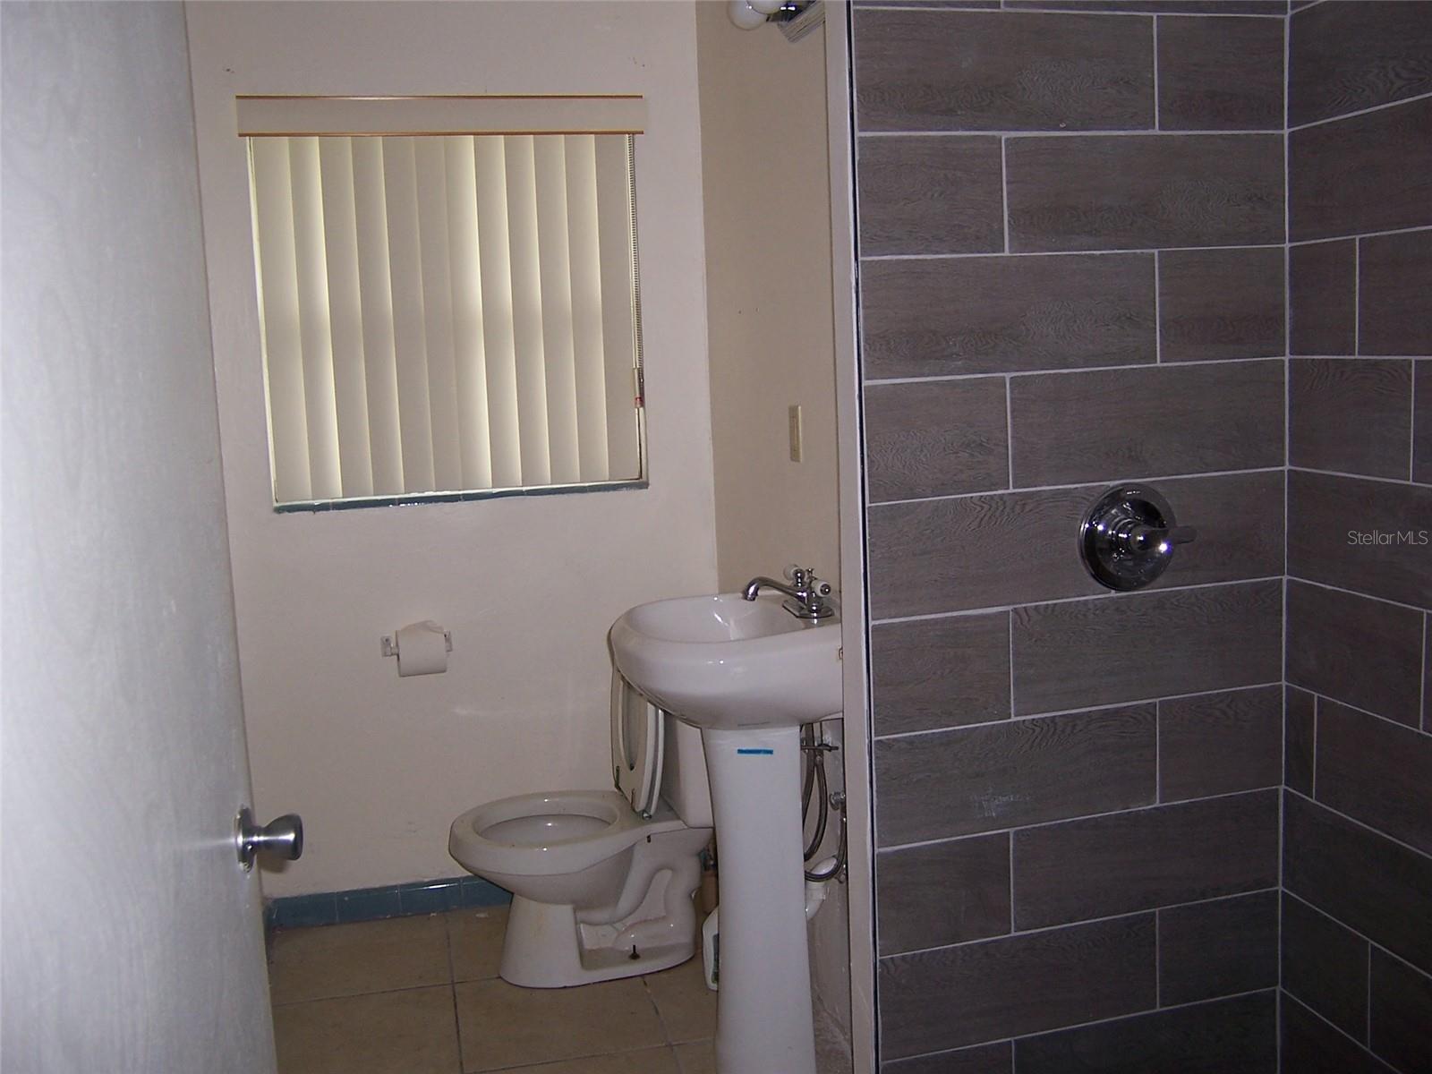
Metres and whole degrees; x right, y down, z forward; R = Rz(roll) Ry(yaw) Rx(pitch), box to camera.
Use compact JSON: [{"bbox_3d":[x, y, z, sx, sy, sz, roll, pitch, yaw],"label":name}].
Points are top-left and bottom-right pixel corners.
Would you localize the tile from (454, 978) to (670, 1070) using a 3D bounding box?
[{"bbox_3d":[-0.335,1.014,2.897,0.406,0.010,0.404,-4,8,-13],"label":"tile"}]

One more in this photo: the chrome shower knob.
[{"bbox_3d":[0.666,0.005,2.149,0.169,0.173,0.066,-4,8,-13],"label":"chrome shower knob"}]

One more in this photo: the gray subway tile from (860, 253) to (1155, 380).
[{"bbox_3d":[0.455,-0.340,2.092,0.488,0.176,0.010,-4,8,-13],"label":"gray subway tile"}]

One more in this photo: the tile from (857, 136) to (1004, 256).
[{"bbox_3d":[0.322,-0.508,2.038,0.230,0.174,0.010,-4,8,-13],"label":"tile"}]

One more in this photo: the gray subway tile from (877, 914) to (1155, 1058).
[{"bbox_3d":[0.506,0.736,2.250,0.495,0.178,0.010,-5,8,-14],"label":"gray subway tile"}]

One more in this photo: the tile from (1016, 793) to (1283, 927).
[{"bbox_3d":[0.737,0.547,2.319,0.517,0.179,0.010,-4,7,-16],"label":"tile"}]

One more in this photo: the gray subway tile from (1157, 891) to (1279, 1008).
[{"bbox_3d":[0.877,0.717,2.381,0.244,0.179,0.010,-4,7,-16],"label":"gray subway tile"}]

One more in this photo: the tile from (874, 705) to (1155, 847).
[{"bbox_3d":[0.491,0.378,2.200,0.495,0.178,0.010,-5,8,-14],"label":"tile"}]

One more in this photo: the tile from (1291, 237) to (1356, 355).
[{"bbox_3d":[0.954,-0.369,2.139,0.010,0.178,0.162,-4,8,-14],"label":"tile"}]

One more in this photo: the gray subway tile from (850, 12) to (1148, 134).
[{"bbox_3d":[0.451,-0.710,2.092,0.509,0.179,0.010,-4,7,-16],"label":"gray subway tile"}]

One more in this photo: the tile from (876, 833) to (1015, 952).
[{"bbox_3d":[0.371,0.576,2.213,0.236,0.179,0.010,-4,7,-16],"label":"tile"}]

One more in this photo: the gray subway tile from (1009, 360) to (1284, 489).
[{"bbox_3d":[0.690,-0.180,2.171,0.483,0.174,0.010,-4,8,-13],"label":"gray subway tile"}]

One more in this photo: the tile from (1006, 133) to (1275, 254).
[{"bbox_3d":[0.693,-0.550,2.183,0.517,0.179,0.010,-4,7,-16],"label":"tile"}]

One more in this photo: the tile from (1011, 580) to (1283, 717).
[{"bbox_3d":[0.725,0.182,2.275,0.517,0.179,0.010,-4,7,-16],"label":"tile"}]

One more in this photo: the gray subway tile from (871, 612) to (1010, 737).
[{"bbox_3d":[0.356,0.208,2.143,0.230,0.178,0.010,-5,8,-14],"label":"gray subway tile"}]

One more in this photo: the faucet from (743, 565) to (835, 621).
[{"bbox_3d":[0.128,0.103,2.474,0.147,0.087,0.160,-4,8,-13],"label":"faucet"}]

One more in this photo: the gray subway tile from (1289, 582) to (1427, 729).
[{"bbox_3d":[0.997,0.178,2.138,0.010,0.178,0.316,-4,8,-14],"label":"gray subway tile"}]

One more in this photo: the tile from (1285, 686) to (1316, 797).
[{"bbox_3d":[0.997,0.349,2.324,0.010,0.179,0.083,-4,7,-12],"label":"tile"}]

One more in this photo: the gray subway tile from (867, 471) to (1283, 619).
[{"bbox_3d":[0.586,0.010,2.170,0.721,0.174,0.010,-4,8,-13],"label":"gray subway tile"}]

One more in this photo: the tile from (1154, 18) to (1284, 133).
[{"bbox_3d":[0.785,-0.718,2.125,0.224,0.169,0.010,-4,8,-13],"label":"tile"}]

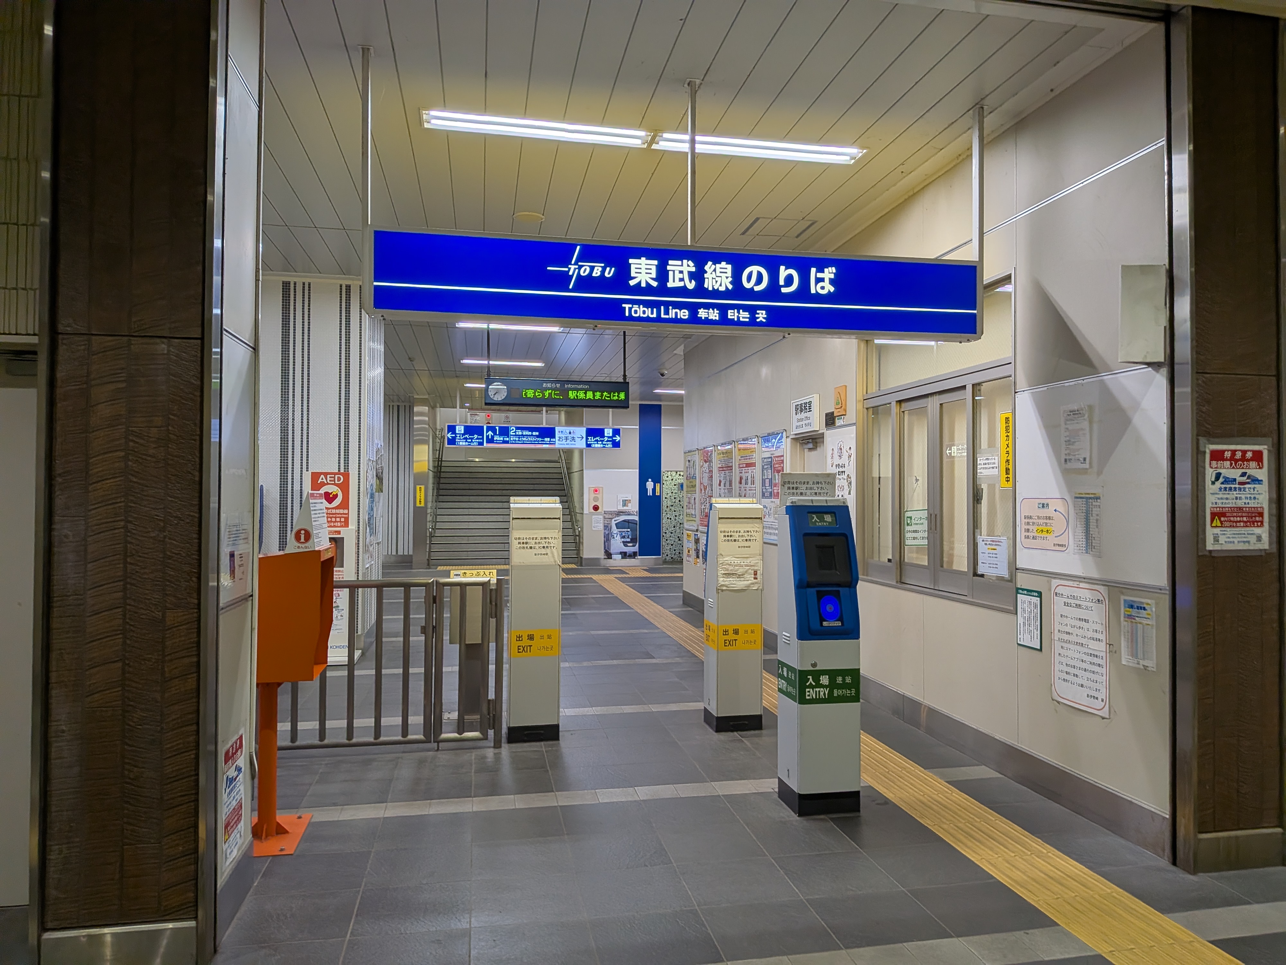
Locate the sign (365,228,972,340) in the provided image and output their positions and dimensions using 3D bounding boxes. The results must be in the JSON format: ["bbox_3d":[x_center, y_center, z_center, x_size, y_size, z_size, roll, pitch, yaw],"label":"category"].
[{"bbox_3d":[0.237,-0.948,4.377,3.050,0.403,0.151,0,-1,-10],"label":"sign"}]

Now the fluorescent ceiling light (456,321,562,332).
[{"bbox_3d":[-1.623,-1.882,10.875,1.250,0.070,0.220,0,-1,-11],"label":"fluorescent ceiling light"}]

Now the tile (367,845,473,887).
[{"bbox_3d":[-0.918,1.586,3.686,0.407,0.015,0.394,0,-1,-11],"label":"tile"}]

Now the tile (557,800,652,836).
[{"bbox_3d":[-0.177,1.595,4.219,0.408,0.012,0.397,0,-1,-10],"label":"tile"}]

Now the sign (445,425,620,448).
[{"bbox_3d":[-2.073,-0.857,17.106,3.333,0.415,0.170,0,-1,-11],"label":"sign"}]

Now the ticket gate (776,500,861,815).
[{"bbox_3d":[0.883,0.848,4.470,0.329,1.532,0.288,0,-1,-10],"label":"ticket gate"}]

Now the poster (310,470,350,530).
[{"bbox_3d":[-2.861,0.164,8.162,0.350,0.510,0.015,0,-1,-11],"label":"poster"}]

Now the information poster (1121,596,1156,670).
[{"bbox_3d":[2.188,0.668,3.947,0.010,0.308,0.205,0,-1,-10],"label":"information poster"}]

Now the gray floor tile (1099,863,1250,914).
[{"bbox_3d":[2.053,1.580,3.457,0.400,0.015,0.394,0,-1,-11],"label":"gray floor tile"}]

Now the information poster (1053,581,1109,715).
[{"bbox_3d":[2.095,0.784,4.278,0.008,0.600,0.414,0,-1,-10],"label":"information poster"}]

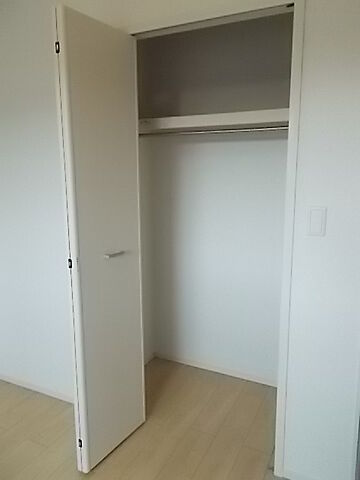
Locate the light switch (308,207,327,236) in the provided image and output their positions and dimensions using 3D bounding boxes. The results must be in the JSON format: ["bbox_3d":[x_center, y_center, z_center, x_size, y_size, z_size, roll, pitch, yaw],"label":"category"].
[{"bbox_3d":[0.552,-0.072,1.457,0.073,0.120,0.011,4,10,24],"label":"light switch"}]

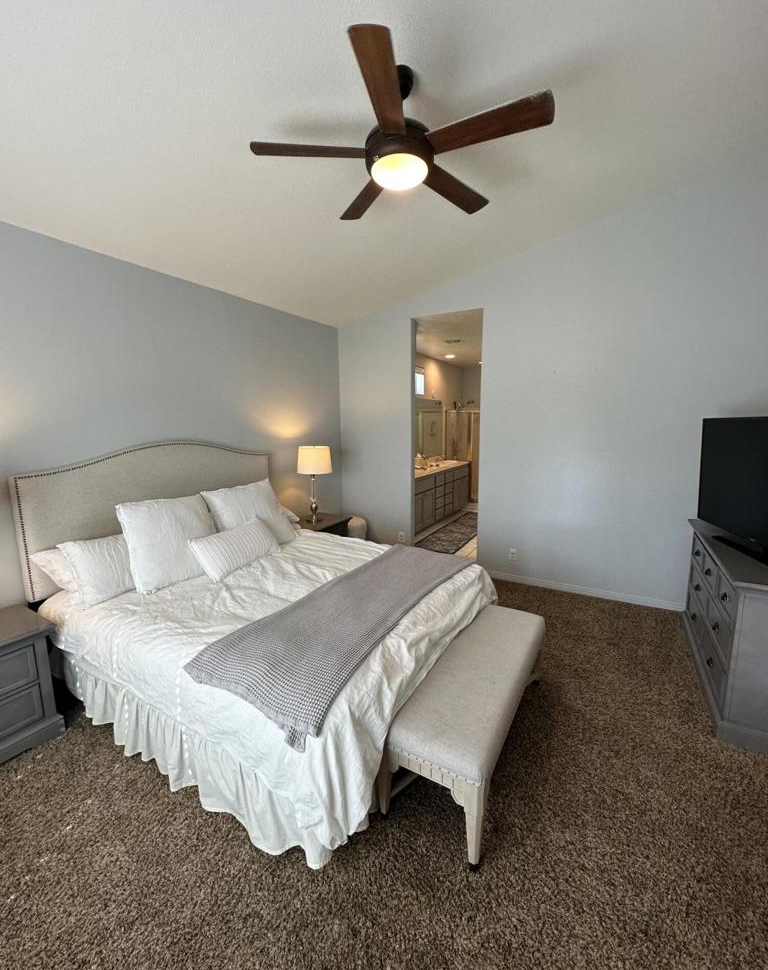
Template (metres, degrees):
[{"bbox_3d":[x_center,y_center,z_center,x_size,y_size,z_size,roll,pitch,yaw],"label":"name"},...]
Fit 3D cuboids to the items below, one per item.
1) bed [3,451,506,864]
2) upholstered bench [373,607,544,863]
[{"bbox_3d":[-0.653,0.480,2.718,2.121,1.519,2.023,4,10,29],"label":"bed"},{"bbox_3d":[0.486,1.088,2.134,0.419,0.458,1.308,4,10,29],"label":"upholstered bench"}]

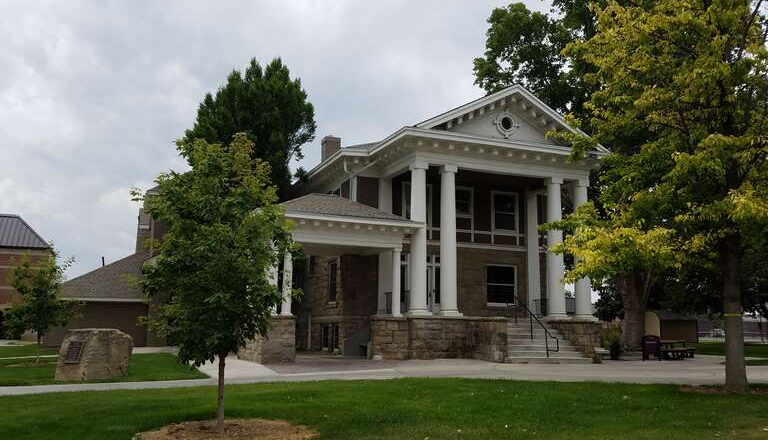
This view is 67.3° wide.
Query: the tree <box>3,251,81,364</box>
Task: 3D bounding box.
[{"bbox_3d":[-9.396,2.377,15.869,2.100,3.040,2.000,1,-9,0],"label":"tree"}]

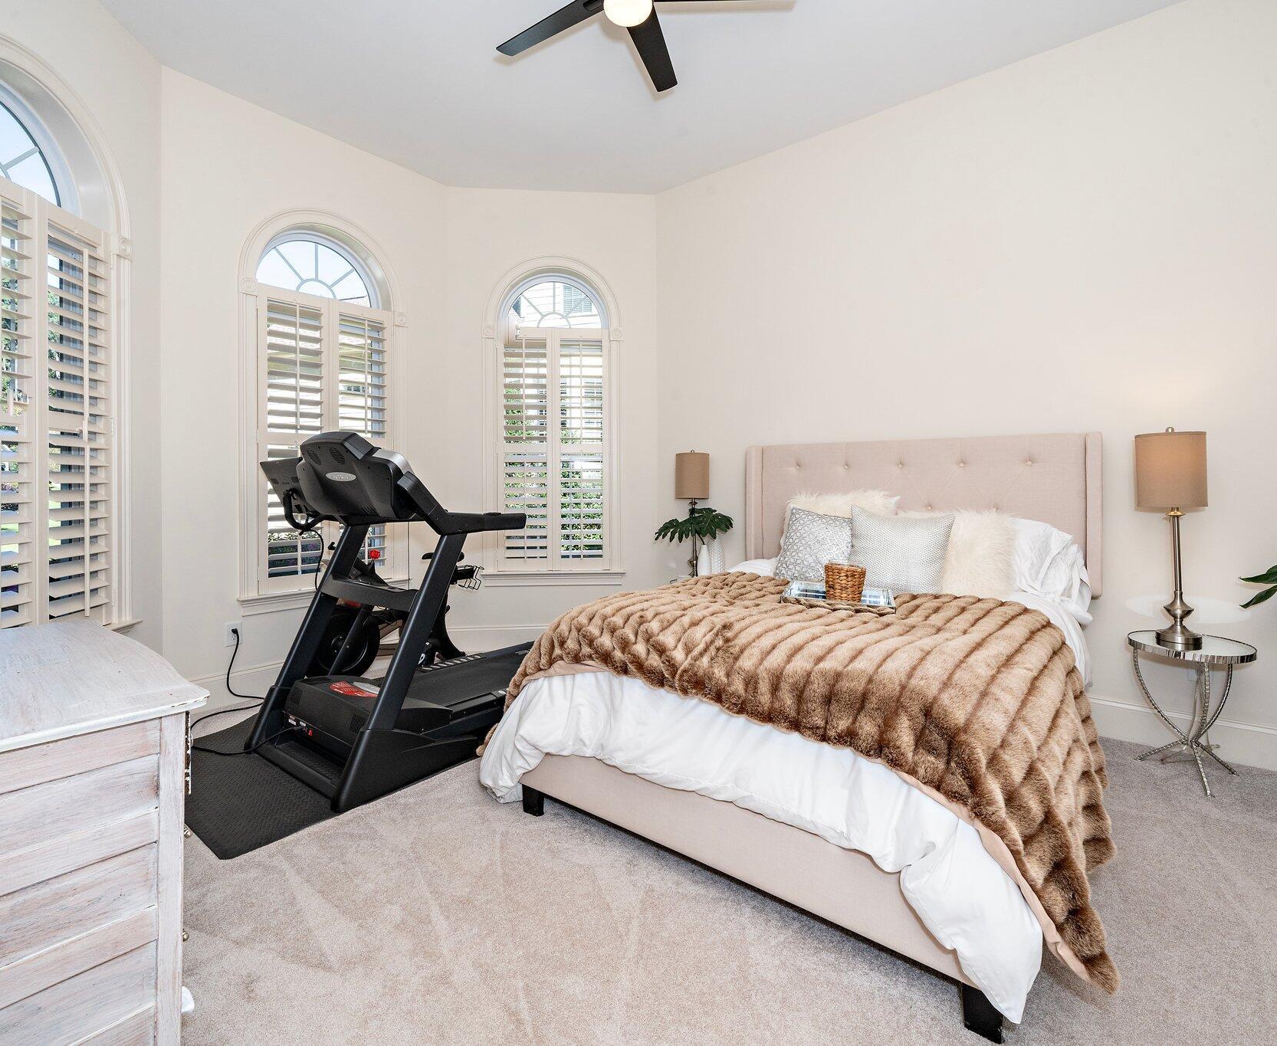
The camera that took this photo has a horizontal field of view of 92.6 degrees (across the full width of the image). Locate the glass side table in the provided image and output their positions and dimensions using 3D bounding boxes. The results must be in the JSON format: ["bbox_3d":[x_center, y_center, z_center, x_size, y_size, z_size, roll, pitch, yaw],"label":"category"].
[{"bbox_3d":[2.184,0.733,2.403,0.375,0.522,0.375,2,3,39],"label":"glass side table"}]

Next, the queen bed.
[{"bbox_3d":[0.823,0.320,2.560,1.785,1.411,2.118,2,4,38],"label":"queen bed"}]

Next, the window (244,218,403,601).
[{"bbox_3d":[-1.864,-0.684,3.637,0.140,2.124,0.887,2,3,39],"label":"window"}]

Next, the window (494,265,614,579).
[{"bbox_3d":[-0.600,-0.732,4.336,0.855,2.150,0.140,0,3,-6],"label":"window"}]

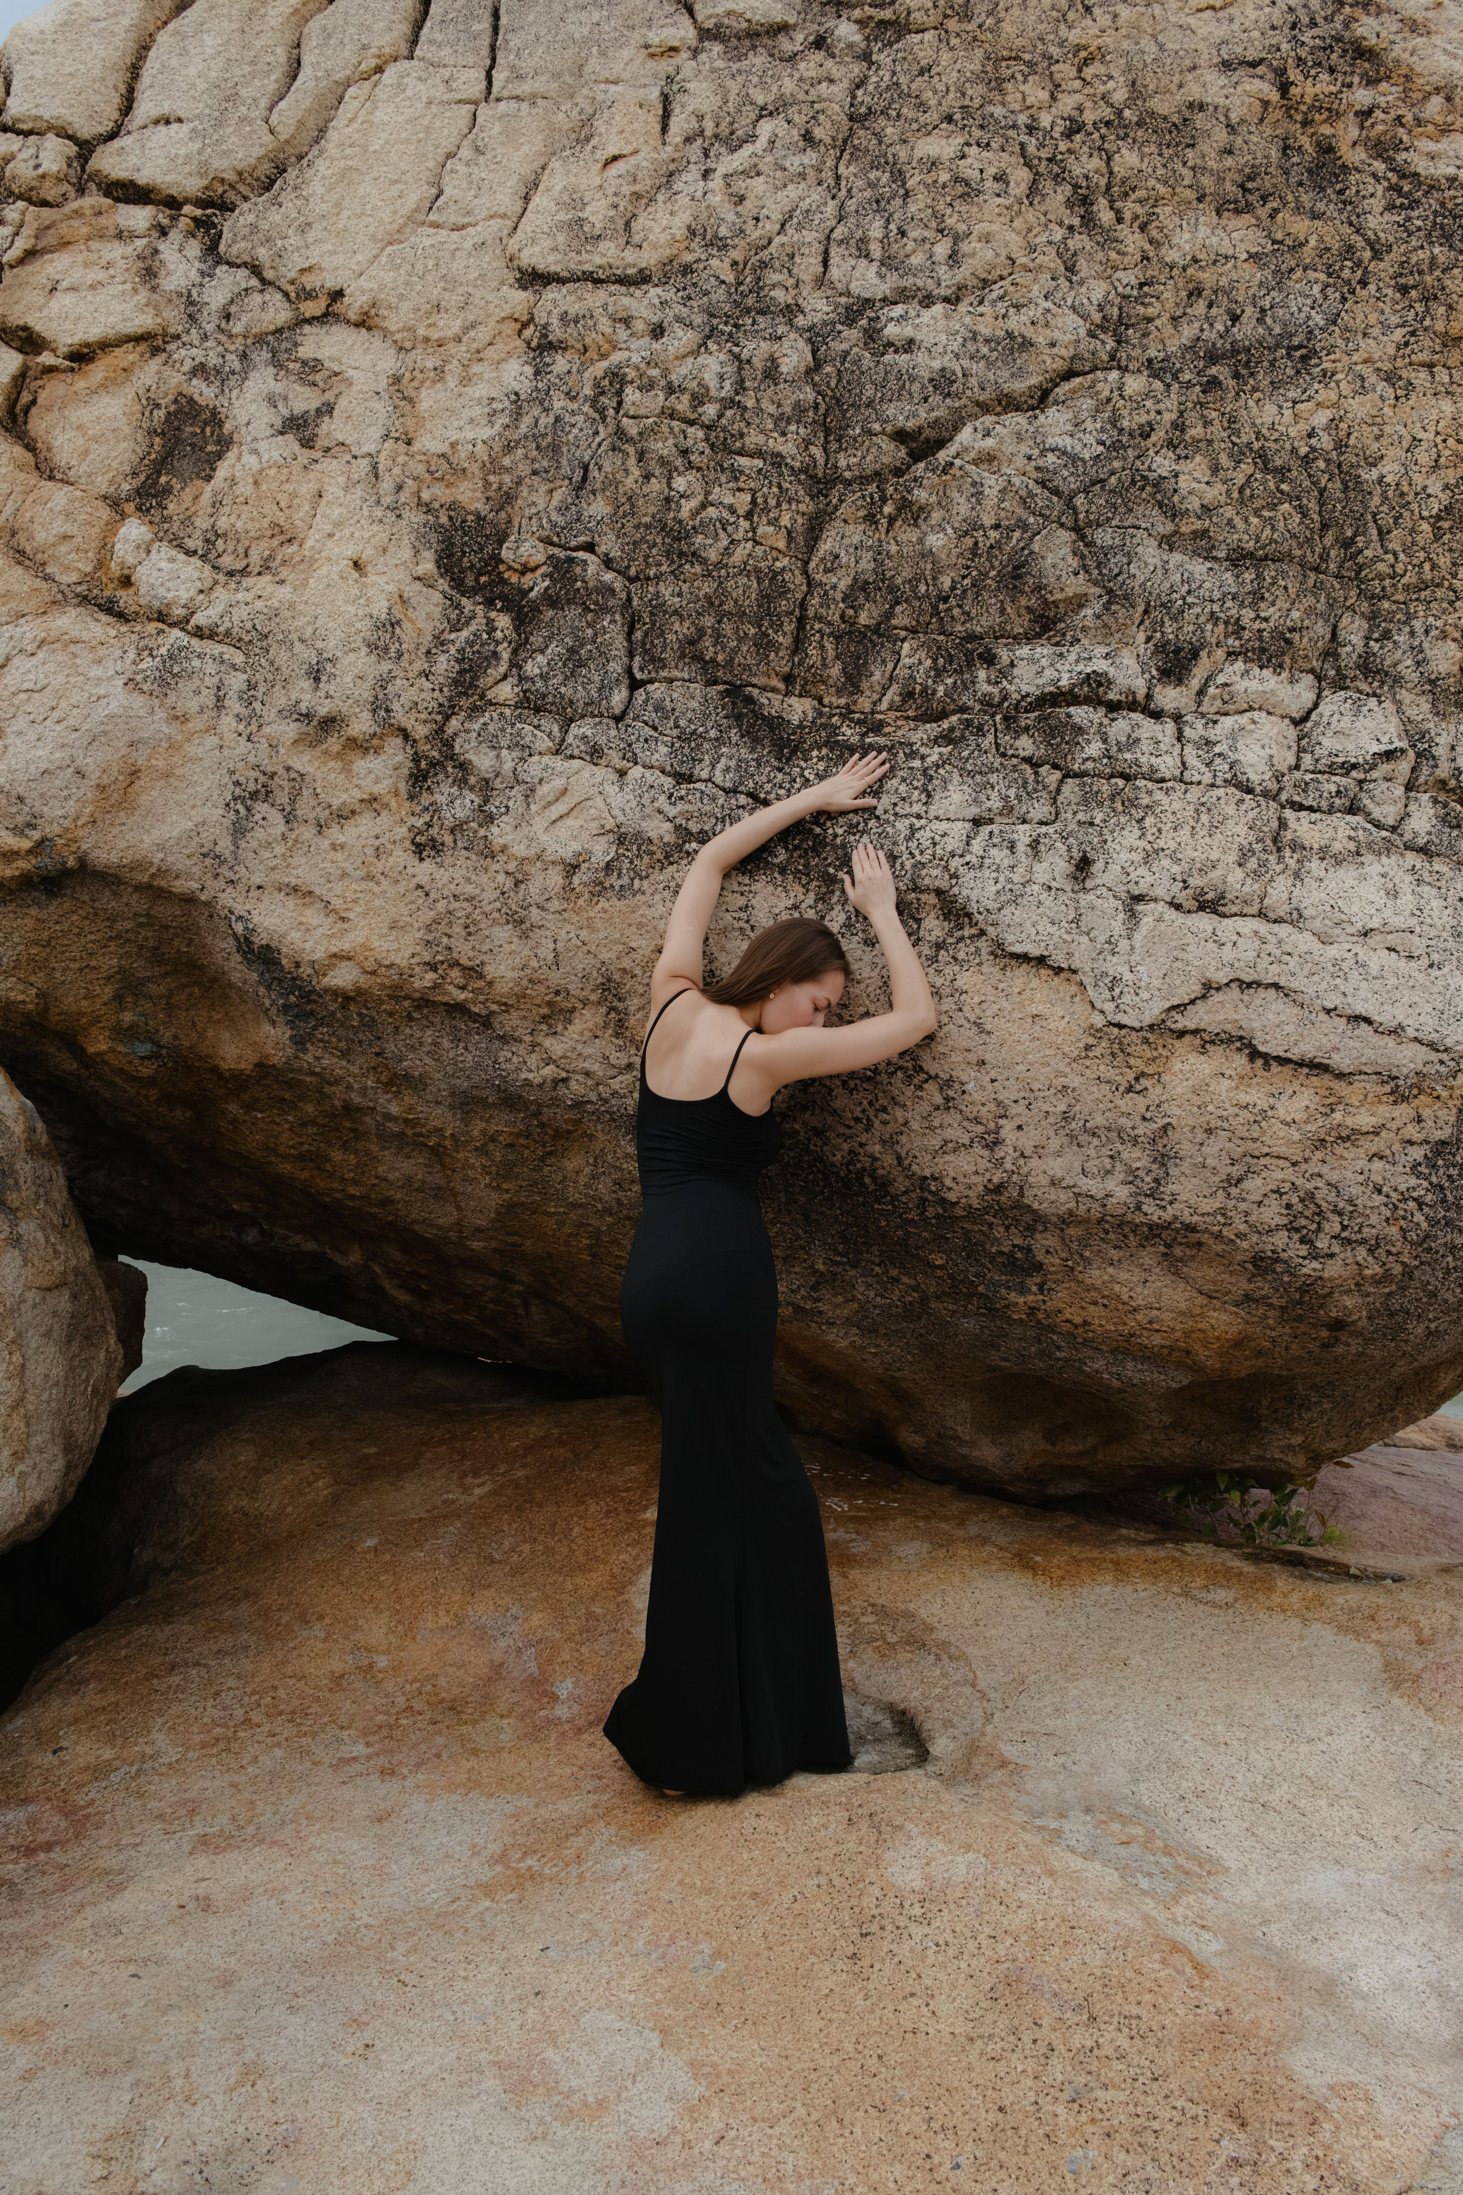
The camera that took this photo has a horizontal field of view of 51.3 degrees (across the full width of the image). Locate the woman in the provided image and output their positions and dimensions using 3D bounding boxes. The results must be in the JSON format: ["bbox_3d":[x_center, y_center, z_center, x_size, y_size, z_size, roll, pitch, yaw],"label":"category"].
[{"bbox_3d":[0.085,0.304,2.890,0.450,1.930,0.560,4,5,42],"label":"woman"}]

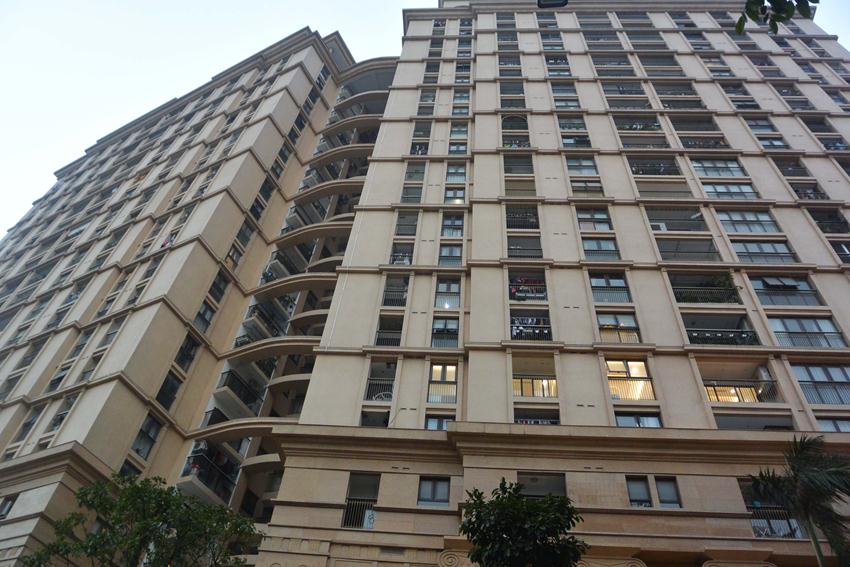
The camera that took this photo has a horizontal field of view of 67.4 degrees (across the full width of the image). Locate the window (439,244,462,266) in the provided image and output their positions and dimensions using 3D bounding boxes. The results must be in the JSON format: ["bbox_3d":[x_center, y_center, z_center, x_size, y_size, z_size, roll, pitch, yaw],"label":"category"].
[{"bbox_3d":[1.460,-1.577,35.623,1.300,2.100,0.180,1,-50,4],"label":"window"}]

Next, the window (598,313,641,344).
[{"bbox_3d":[9.013,2.140,29.626,1.762,2.150,0.200,1,-50,4],"label":"window"}]

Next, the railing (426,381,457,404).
[{"bbox_3d":[0.775,4.708,27.547,1.231,1.174,0.080,1,-50,4],"label":"railing"}]

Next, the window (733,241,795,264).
[{"bbox_3d":[18.283,-1.689,34.318,3.020,2.100,0.180,1,-50,4],"label":"window"}]

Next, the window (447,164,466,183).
[{"bbox_3d":[2.075,-7.298,42.329,1.290,2.300,0.180,1,-50,4],"label":"window"}]

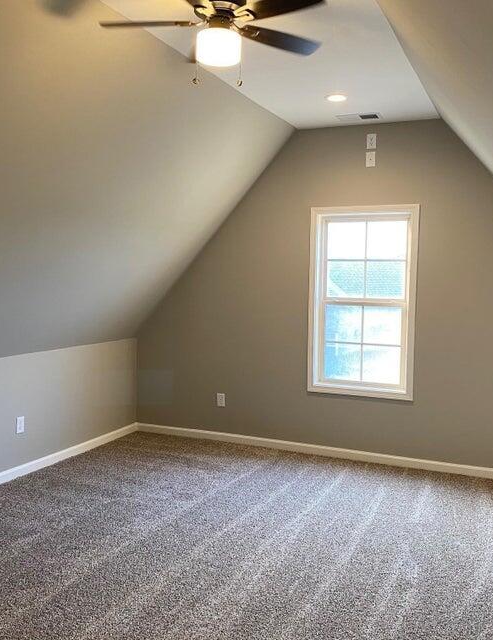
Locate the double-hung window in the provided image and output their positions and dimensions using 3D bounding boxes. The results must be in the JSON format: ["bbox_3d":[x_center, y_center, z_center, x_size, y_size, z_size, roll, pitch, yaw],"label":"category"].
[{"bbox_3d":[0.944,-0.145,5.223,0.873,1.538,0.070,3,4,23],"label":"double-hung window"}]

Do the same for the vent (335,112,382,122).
[{"bbox_3d":[0.855,-1.541,4.894,0.345,0.020,0.205,3,4,23],"label":"vent"}]

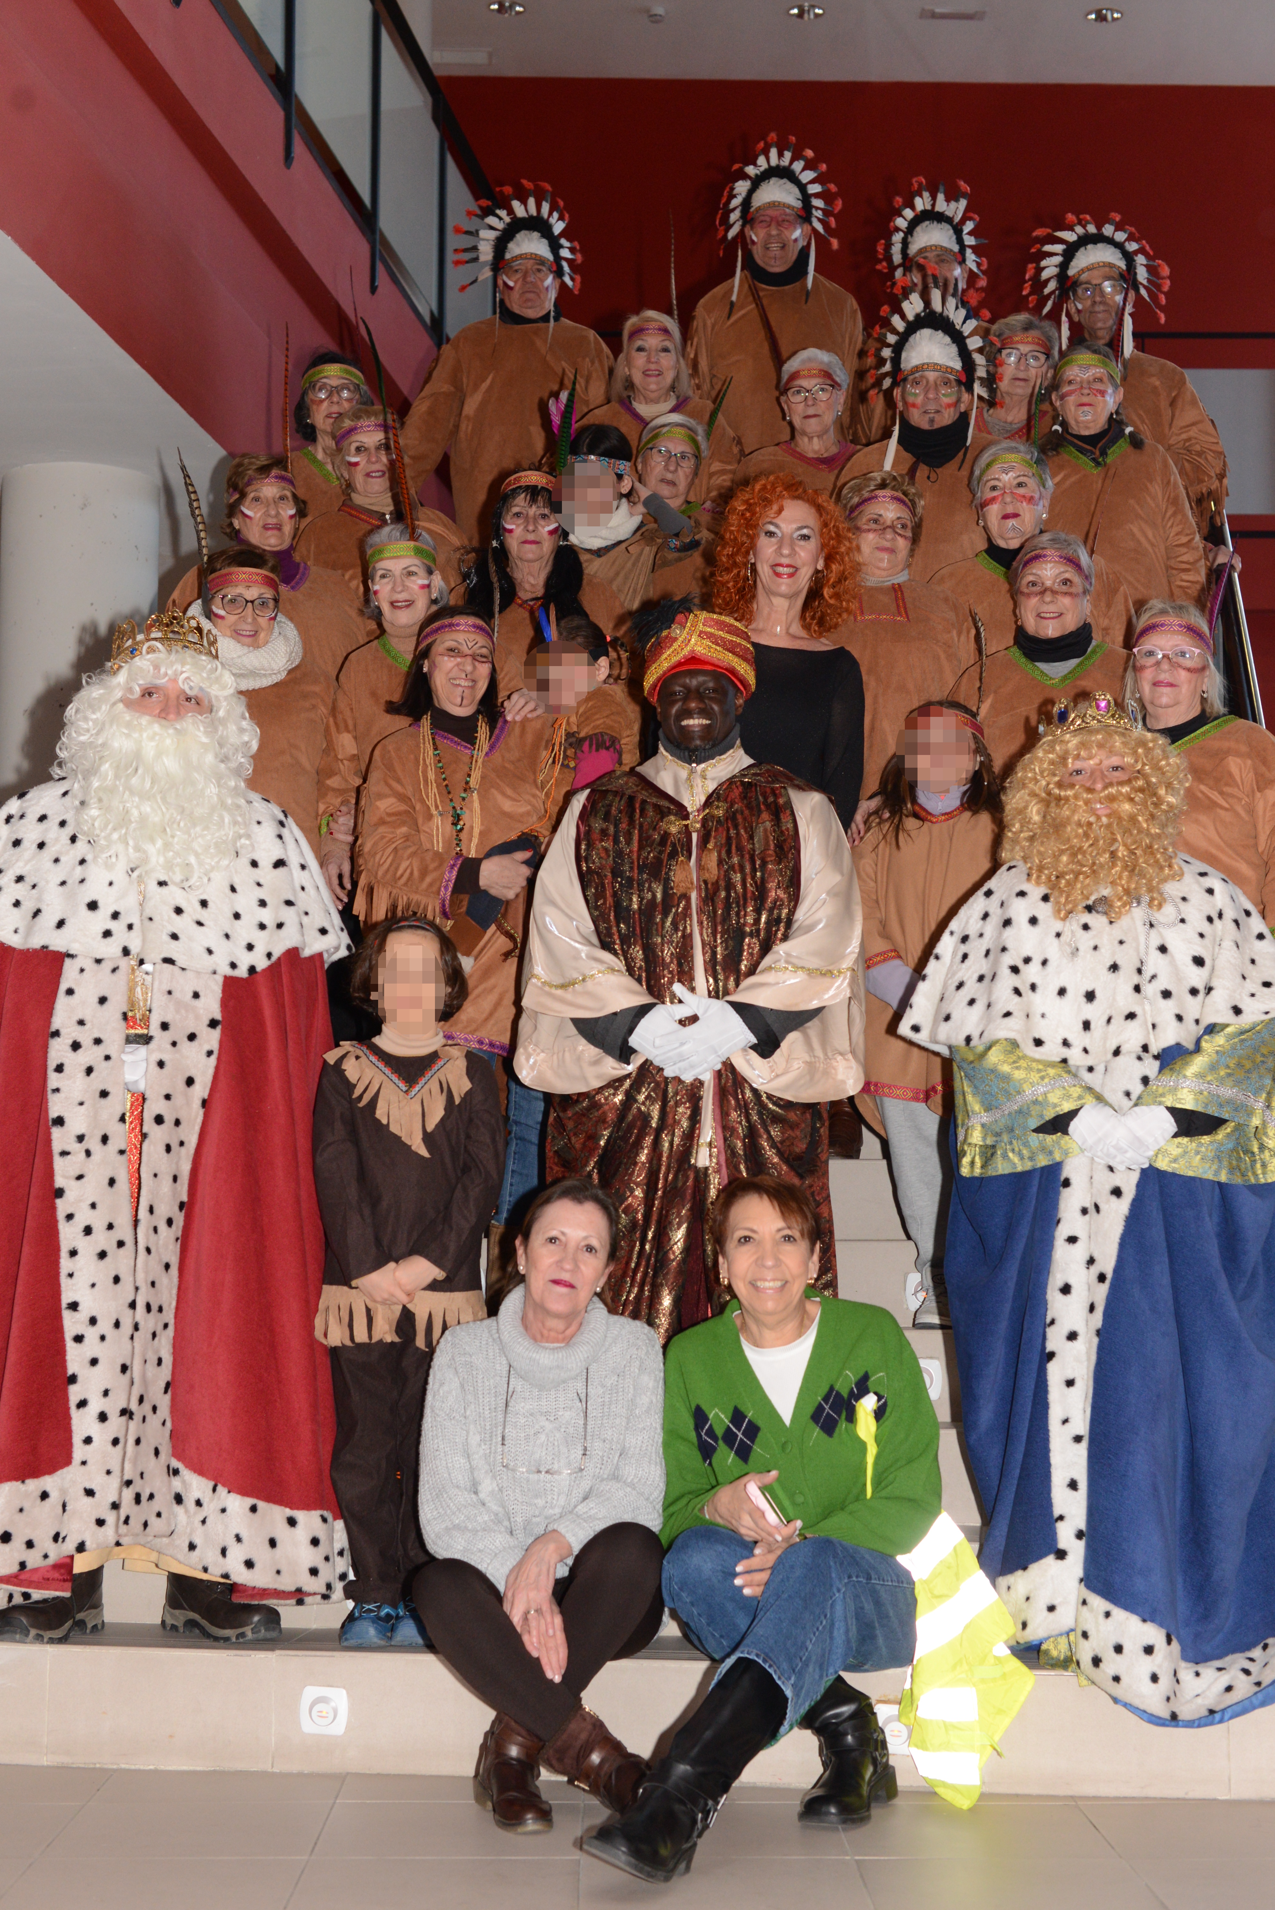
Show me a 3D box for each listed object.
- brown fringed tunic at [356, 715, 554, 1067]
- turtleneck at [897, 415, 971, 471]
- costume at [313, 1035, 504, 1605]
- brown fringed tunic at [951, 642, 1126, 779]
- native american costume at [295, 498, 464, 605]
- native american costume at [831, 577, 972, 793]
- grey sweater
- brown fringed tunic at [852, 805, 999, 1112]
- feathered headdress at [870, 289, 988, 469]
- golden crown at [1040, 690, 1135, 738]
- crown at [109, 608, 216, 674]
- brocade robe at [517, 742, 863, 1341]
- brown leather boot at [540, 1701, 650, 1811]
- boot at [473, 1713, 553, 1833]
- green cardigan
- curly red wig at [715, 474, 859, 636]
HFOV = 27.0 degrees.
[{"bbox_3d":[-0.367,-0.142,5.323,0.430,0.706,0.300,1,-6,-12],"label":"brown fringed tunic"},{"bbox_3d":[0.759,-1.300,6.790,0.190,0.150,0.170,0,-6,6],"label":"turtleneck"},{"bbox_3d":[-0.402,0.635,4.659,0.345,0.997,0.230,0,-6,1],"label":"costume"},{"bbox_3d":[0.846,-0.296,5.439,0.500,0.720,0.280,-1,-6,7],"label":"brown fringed tunic"},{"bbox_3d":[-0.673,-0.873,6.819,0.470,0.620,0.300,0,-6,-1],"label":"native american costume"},{"bbox_3d":[0.572,-0.475,5.830,0.480,0.720,0.280,0,-6,5],"label":"native american costume"},{"bbox_3d":[-0.163,0.819,4.451,0.410,0.530,0.400,0,-6,-1],"label":"grey sweater"},{"bbox_3d":[0.599,0.019,5.478,0.360,0.660,0.260,-1,-6,7],"label":"brown fringed tunic"},{"bbox_3d":[0.690,-1.367,6.294,0.280,0.427,0.250,0,-6,5],"label":"feathered headdress"},{"bbox_3d":[0.796,-0.421,4.660,0.178,0.080,0.165,-3,-6,0],"label":"golden crown"},{"bbox_3d":[-0.861,-0.570,4.832,0.195,0.110,0.195,1,-6,-5],"label":"crown"},{"bbox_3d":[0.096,0.275,4.787,0.620,1.336,0.430,0,-6,3],"label":"brocade robe"},{"bbox_3d":[-0.058,1.286,4.240,0.105,0.190,0.240,-37,-7,-12],"label":"brown leather boot"},{"bbox_3d":[-0.204,1.267,4.192,0.105,0.185,0.260,2,-7,-16],"label":"boot"},{"bbox_3d":[0.271,0.795,4.379,0.470,0.470,0.380,0,-6,6],"label":"green cardigan"},{"bbox_3d":[0.332,-0.888,5.916,0.320,0.360,0.270,0,-6,3],"label":"curly red wig"}]

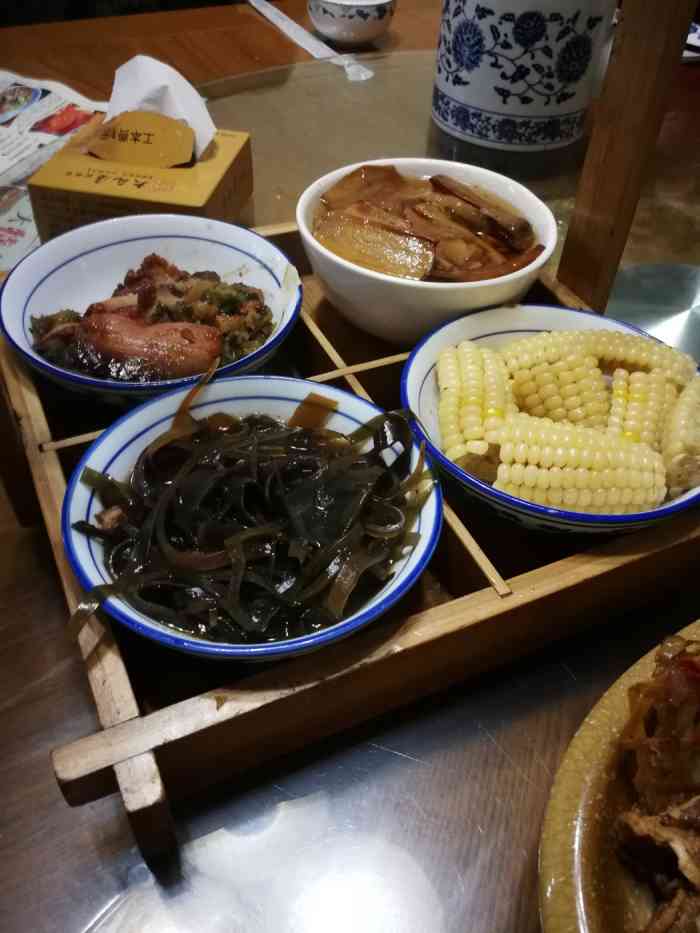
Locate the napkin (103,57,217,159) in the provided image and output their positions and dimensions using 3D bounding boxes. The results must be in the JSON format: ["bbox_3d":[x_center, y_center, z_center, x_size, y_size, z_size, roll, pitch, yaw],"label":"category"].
[{"bbox_3d":[-0.136,-0.253,0.509,0.082,0.060,0.042,9,46,4],"label":"napkin"}]

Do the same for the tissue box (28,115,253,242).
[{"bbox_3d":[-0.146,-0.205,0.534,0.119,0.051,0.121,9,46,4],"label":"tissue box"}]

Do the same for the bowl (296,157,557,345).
[{"bbox_3d":[0.043,-0.121,0.444,0.148,0.068,0.148,2,46,-2],"label":"bowl"}]

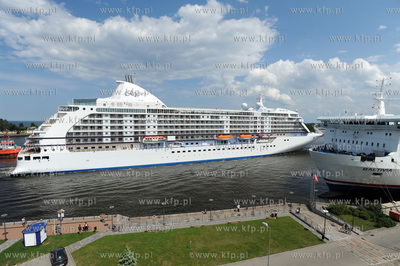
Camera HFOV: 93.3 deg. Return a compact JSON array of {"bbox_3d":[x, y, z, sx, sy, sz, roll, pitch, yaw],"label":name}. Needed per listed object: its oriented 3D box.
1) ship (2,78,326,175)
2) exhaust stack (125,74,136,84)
[{"bbox_3d":[11.558,-8.328,126.678,207.300,49.500,28.800,-1,4,-21],"label":"ship"},{"bbox_3d":[-39.749,-30.450,107.000,4.800,4.600,3.600,-1,4,-21],"label":"exhaust stack"}]

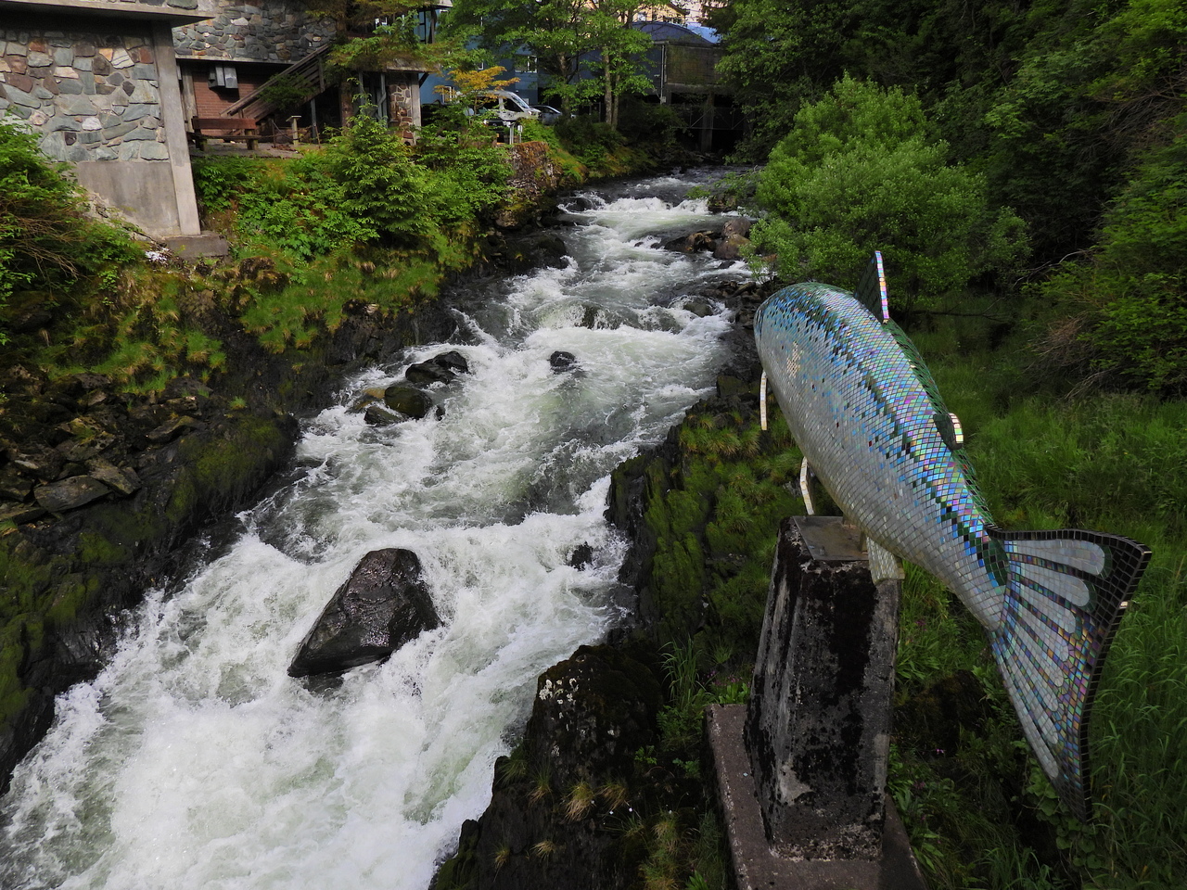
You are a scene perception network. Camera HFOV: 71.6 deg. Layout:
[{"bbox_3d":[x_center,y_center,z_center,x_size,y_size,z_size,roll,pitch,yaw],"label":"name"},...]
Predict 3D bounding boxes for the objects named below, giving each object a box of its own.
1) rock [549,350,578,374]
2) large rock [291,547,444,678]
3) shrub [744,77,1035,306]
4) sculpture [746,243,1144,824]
[{"bbox_3d":[-0.570,-1.550,15.560,0.530,0.380,0.500,0,17,0],"label":"rock"},{"bbox_3d":[-2.190,1.500,7.840,1.320,0.950,0.980,-5,18,-17],"label":"large rock"},{"bbox_3d":[6.660,-5.700,18.500,5.800,5.100,5.400,0,17,0],"label":"shrub"},{"bbox_3d":[0.972,-0.235,3.184,0.560,0.970,3.580,1,18,2],"label":"sculpture"}]

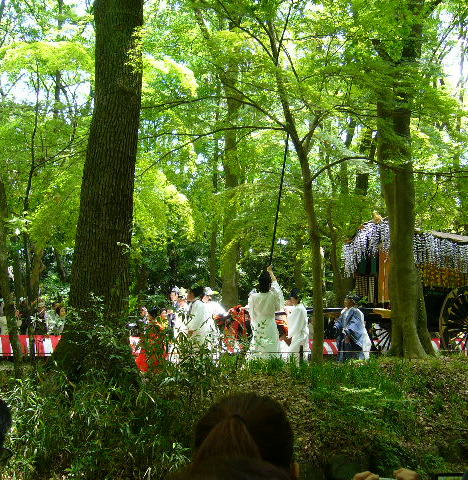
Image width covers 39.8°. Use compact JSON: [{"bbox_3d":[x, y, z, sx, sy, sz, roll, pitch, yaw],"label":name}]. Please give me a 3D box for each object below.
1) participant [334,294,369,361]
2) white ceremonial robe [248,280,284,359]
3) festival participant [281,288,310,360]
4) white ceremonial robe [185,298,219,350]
[{"bbox_3d":[2.687,2.036,14.800,0.700,1.600,0.600,2,-4,-22],"label":"participant"},{"bbox_3d":[0.638,1.590,12.700,0.680,1.560,0.500,2,-9,-8],"label":"white ceremonial robe"},{"bbox_3d":[1.372,1.898,14.200,0.600,1.680,0.520,-1,-4,17],"label":"festival participant"},{"bbox_3d":[-0.693,1.887,13.800,0.600,1.260,0.520,-1,-4,12],"label":"white ceremonial robe"}]

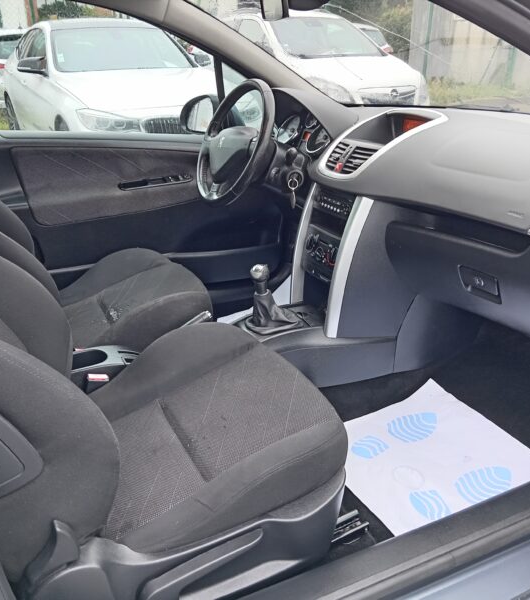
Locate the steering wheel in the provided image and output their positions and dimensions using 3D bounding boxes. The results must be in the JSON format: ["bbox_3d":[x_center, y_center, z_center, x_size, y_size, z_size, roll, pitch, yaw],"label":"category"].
[{"bbox_3d":[-0.075,-0.456,1.705,0.105,0.377,0.377,17,11,-31],"label":"steering wheel"}]

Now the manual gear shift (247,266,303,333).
[{"bbox_3d":[0.025,-0.013,1.506,0.145,0.180,0.105,-9,23,-24],"label":"manual gear shift"}]

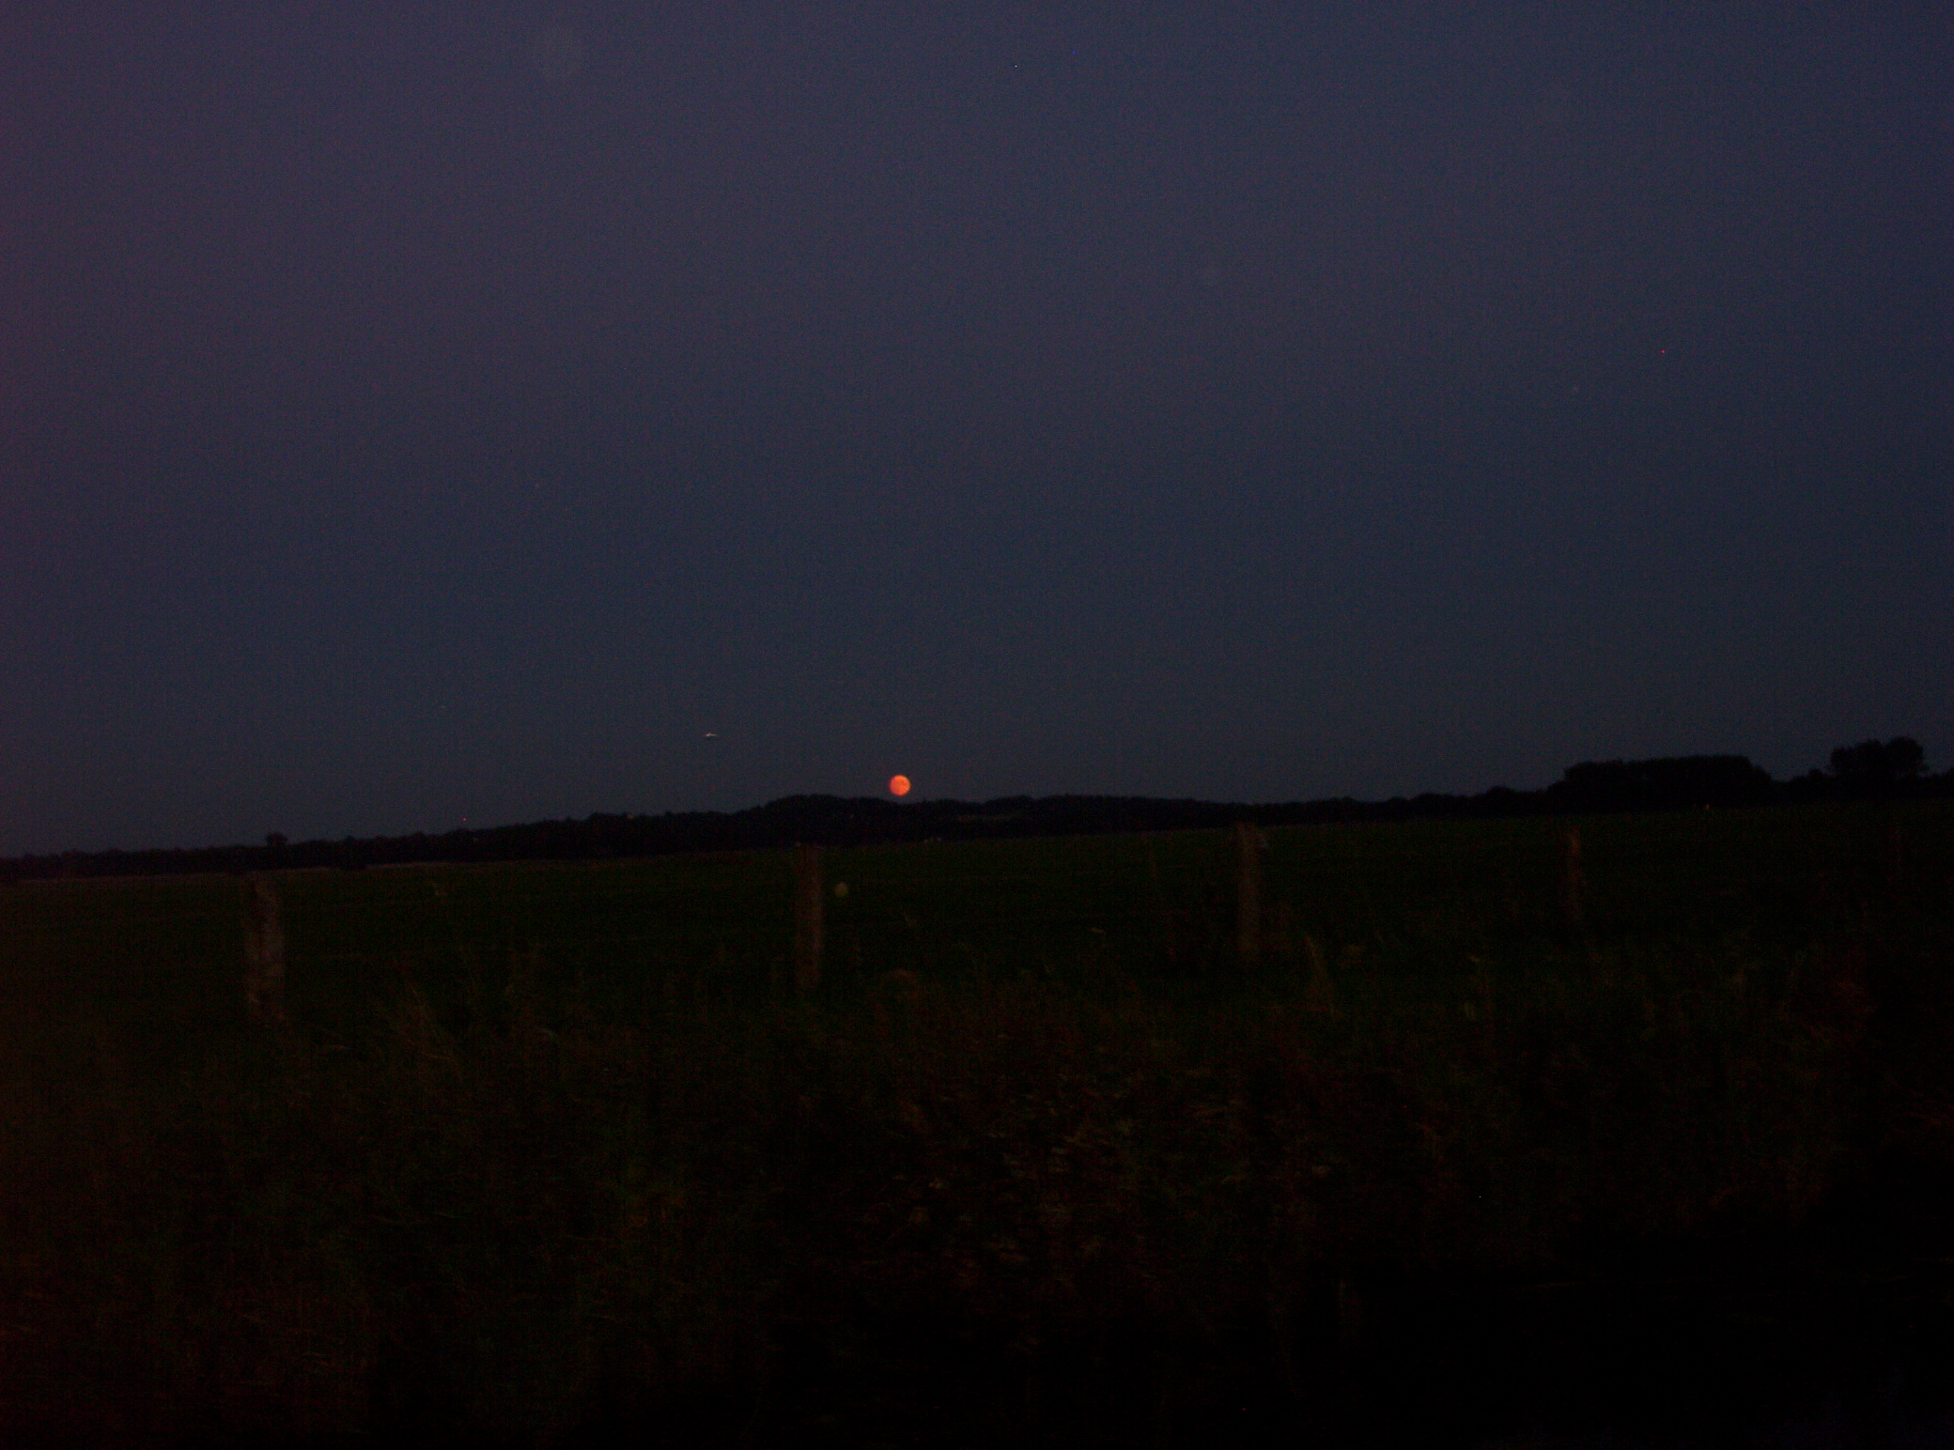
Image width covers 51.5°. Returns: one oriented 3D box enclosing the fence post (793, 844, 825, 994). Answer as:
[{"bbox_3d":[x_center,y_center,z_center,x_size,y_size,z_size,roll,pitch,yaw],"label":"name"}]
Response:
[{"bbox_3d":[-1.347,1.558,16.206,0.226,1.185,0.219,-1,-3,-23],"label":"fence post"}]

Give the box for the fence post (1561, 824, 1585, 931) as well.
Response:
[{"bbox_3d":[5.617,1.444,19.053,0.180,1.006,0.174,-1,-3,-23],"label":"fence post"}]

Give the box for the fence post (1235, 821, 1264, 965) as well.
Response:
[{"bbox_3d":[2.382,1.472,17.666,0.193,1.265,0.187,-1,-3,-23],"label":"fence post"}]

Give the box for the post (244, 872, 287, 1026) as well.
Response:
[{"bbox_3d":[-5.136,1.618,14.600,0.281,1.101,0.272,-1,-3,-23],"label":"post"}]

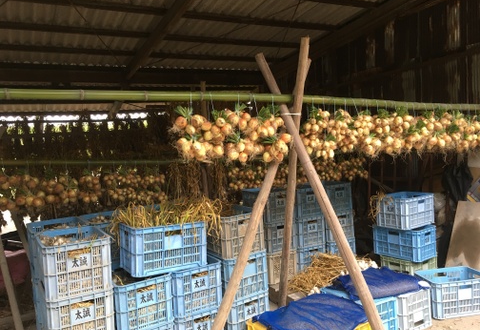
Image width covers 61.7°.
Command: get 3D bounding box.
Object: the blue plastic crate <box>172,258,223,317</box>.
[{"bbox_3d":[-0.412,0.849,2.941,0.365,0.305,0.520,-4,2,-31],"label":"blue plastic crate"}]

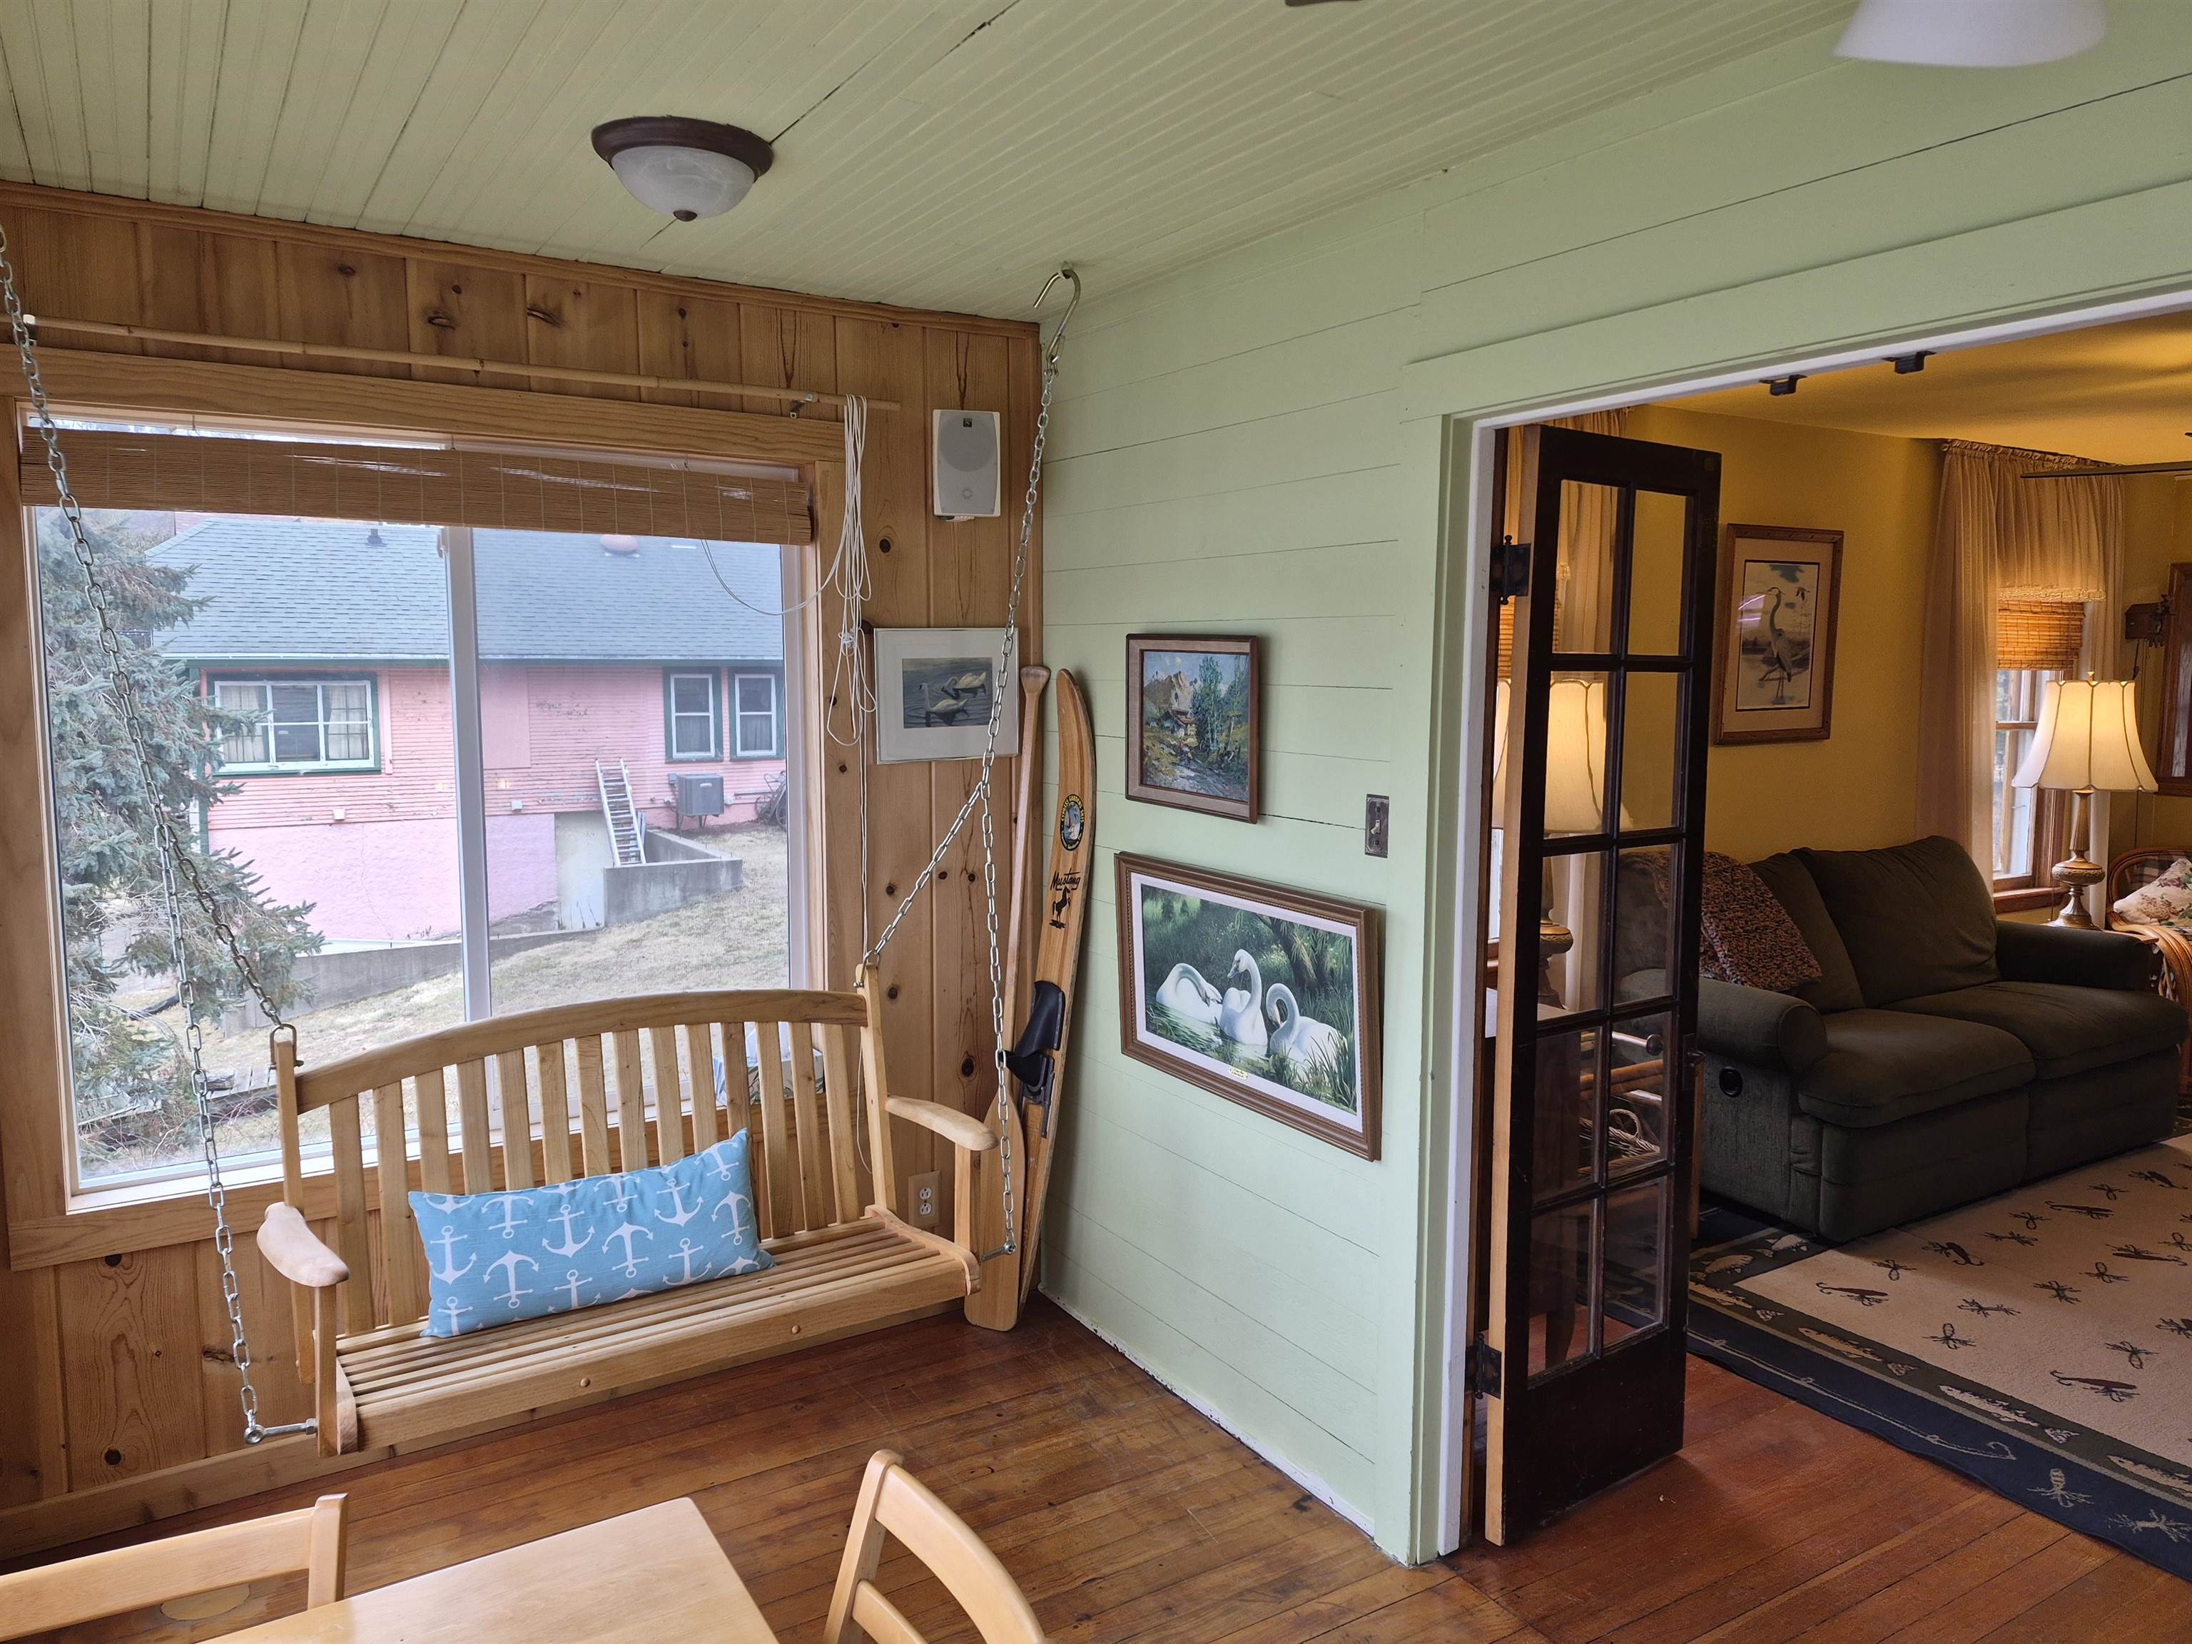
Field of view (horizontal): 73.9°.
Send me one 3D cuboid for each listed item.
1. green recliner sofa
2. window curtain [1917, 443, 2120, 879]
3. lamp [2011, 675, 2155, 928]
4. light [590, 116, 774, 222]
[{"bbox_3d":[2.700,0.616,4.840,1.900,0.990,0.920,-3,7,-29],"label":"green recliner sofa"},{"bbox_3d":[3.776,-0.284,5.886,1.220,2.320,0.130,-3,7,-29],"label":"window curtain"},{"bbox_3d":[3.698,-0.080,5.438,0.540,0.950,0.540,-3,7,-30],"label":"lamp"},{"bbox_3d":[-0.654,-1.013,2.321,0.282,0.112,0.282,-4,7,-33],"label":"light"}]

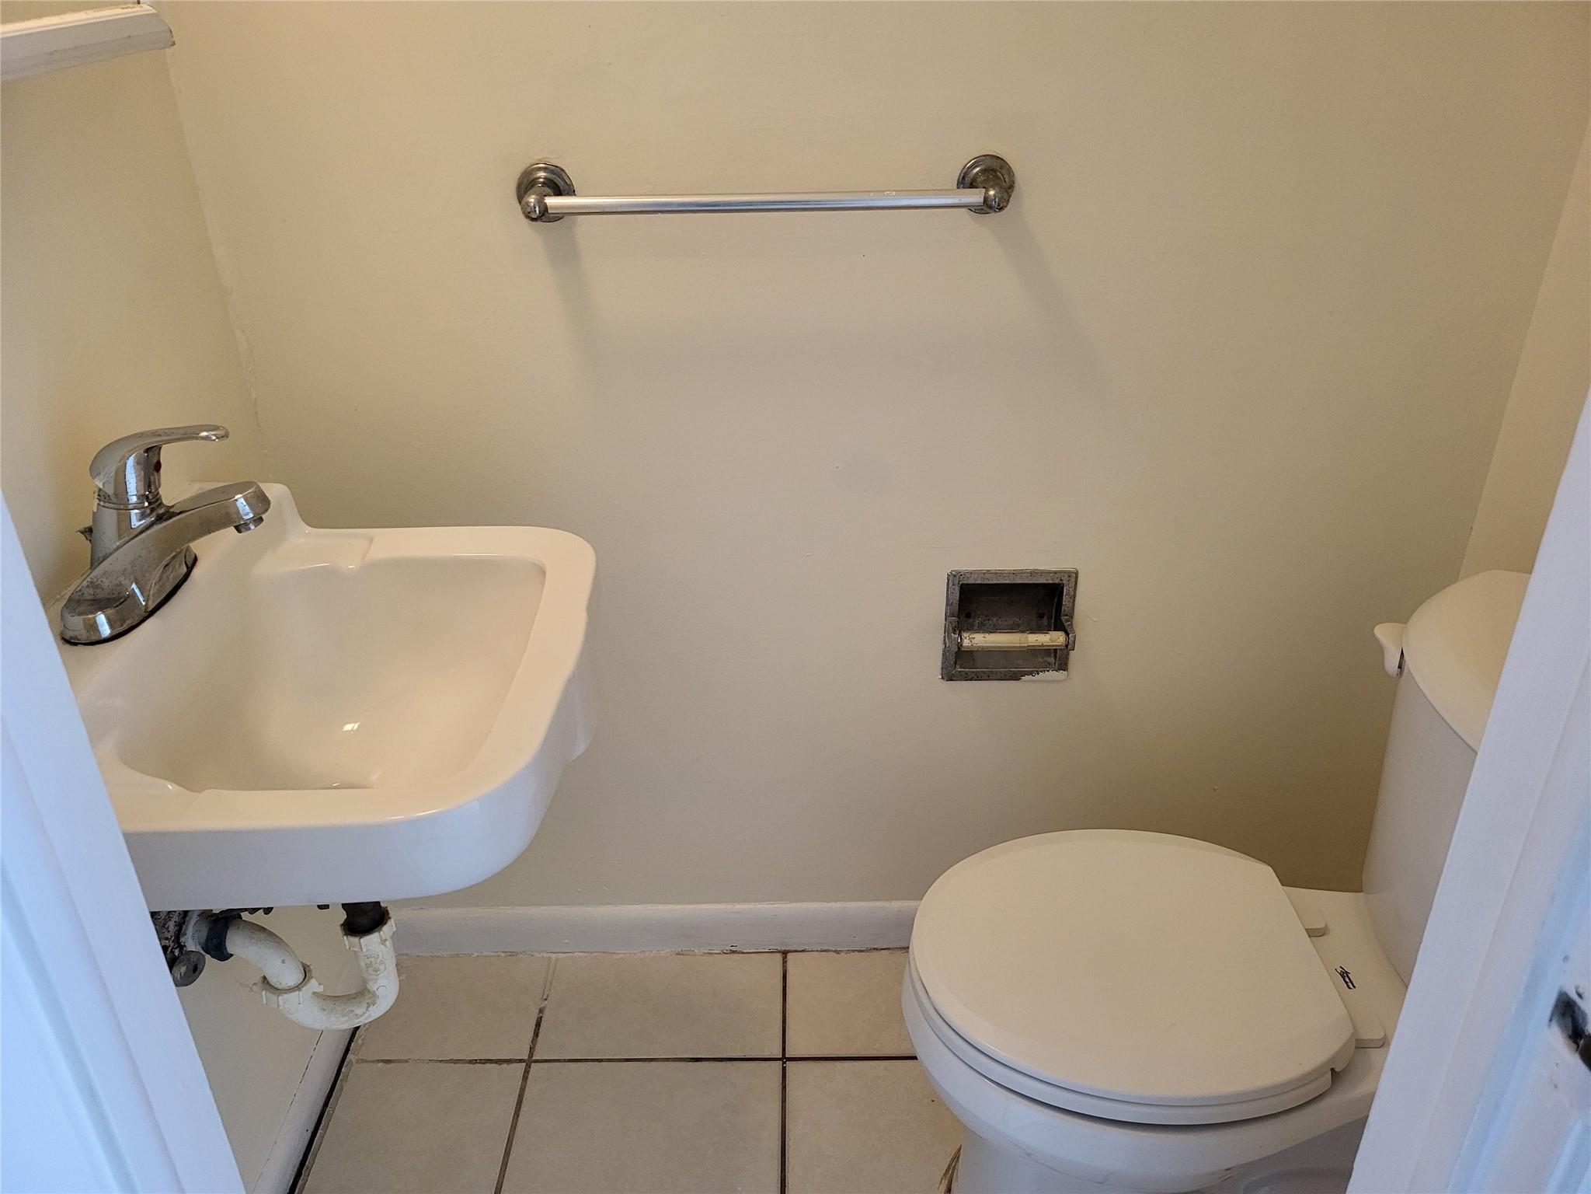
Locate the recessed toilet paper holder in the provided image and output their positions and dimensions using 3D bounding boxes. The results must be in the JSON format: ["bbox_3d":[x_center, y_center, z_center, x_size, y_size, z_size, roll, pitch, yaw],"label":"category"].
[{"bbox_3d":[0.267,0.032,1.507,0.161,0.158,0.064,-1,29,0],"label":"recessed toilet paper holder"}]

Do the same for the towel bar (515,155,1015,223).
[{"bbox_3d":[-0.031,-0.405,1.207,0.515,0.059,0.074,-1,29,0],"label":"towel bar"}]

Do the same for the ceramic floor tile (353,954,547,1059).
[{"bbox_3d":[-0.475,0.574,1.671,0.232,0.009,0.187,-1,29,0],"label":"ceramic floor tile"}]

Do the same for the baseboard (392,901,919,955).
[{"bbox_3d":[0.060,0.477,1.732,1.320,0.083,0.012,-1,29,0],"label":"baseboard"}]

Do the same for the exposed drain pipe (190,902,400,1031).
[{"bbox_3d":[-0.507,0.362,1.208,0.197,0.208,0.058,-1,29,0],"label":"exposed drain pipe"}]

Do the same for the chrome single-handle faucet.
[{"bbox_3d":[-0.513,-0.066,0.984,0.165,0.153,0.162,-1,29,0],"label":"chrome single-handle faucet"}]

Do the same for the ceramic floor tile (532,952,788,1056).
[{"bbox_3d":[-0.184,0.570,1.669,0.337,0.009,0.187,-1,29,0],"label":"ceramic floor tile"}]

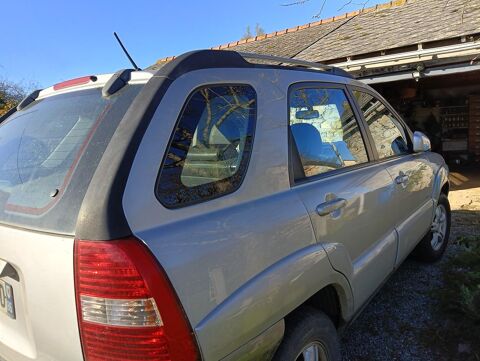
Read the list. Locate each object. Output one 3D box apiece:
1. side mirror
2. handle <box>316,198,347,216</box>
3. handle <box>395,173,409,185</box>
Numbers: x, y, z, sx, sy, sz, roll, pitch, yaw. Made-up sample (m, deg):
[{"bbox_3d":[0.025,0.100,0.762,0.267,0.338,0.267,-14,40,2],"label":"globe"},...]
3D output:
[{"bbox_3d":[1.368,-0.296,2.720,0.110,0.170,0.200,2,9,28],"label":"side mirror"},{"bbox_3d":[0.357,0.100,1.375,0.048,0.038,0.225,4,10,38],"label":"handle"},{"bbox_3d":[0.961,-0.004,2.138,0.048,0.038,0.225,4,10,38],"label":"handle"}]

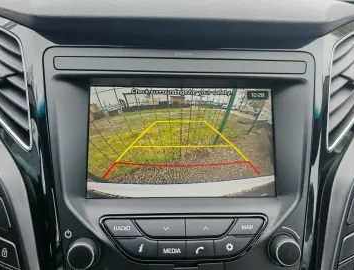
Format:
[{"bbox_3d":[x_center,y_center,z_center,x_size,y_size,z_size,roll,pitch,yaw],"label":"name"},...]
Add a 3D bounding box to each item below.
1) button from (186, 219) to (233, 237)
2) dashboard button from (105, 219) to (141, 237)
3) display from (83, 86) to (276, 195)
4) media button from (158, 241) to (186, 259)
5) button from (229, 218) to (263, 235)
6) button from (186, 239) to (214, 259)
[{"bbox_3d":[0.025,0.071,0.209,0.037,0.013,0.006,0,-10,-3],"label":"button"},{"bbox_3d":[-0.041,0.071,0.208,0.029,0.012,0.006,0,-10,-3],"label":"dashboard button"},{"bbox_3d":[0.005,0.006,0.227,0.155,0.092,0.010,0,-6,-3],"label":"display"},{"bbox_3d":[-0.004,0.086,0.205,0.021,0.013,0.006,0,-10,-3],"label":"media button"},{"bbox_3d":[0.053,0.071,0.209,0.028,0.012,0.006,0,-10,-3],"label":"button"},{"bbox_3d":[0.017,0.086,0.205,0.021,0.013,0.006,0,-10,-3],"label":"button"}]

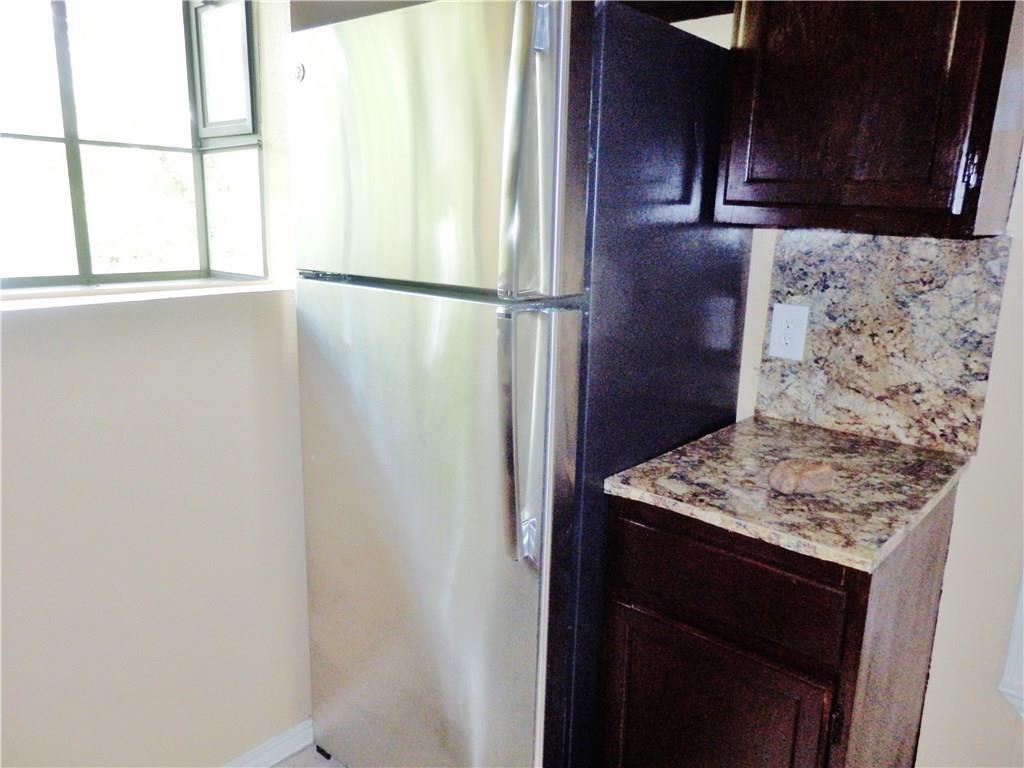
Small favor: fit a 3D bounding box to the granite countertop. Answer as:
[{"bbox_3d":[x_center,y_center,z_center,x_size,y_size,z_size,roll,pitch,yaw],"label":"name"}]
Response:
[{"bbox_3d":[0.552,0.173,1.422,0.460,0.021,0.636,12,17,41],"label":"granite countertop"}]

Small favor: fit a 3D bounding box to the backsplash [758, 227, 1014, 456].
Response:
[{"bbox_3d":[0.775,-0.101,1.604,0.459,0.440,0.020,12,17,41],"label":"backsplash"}]

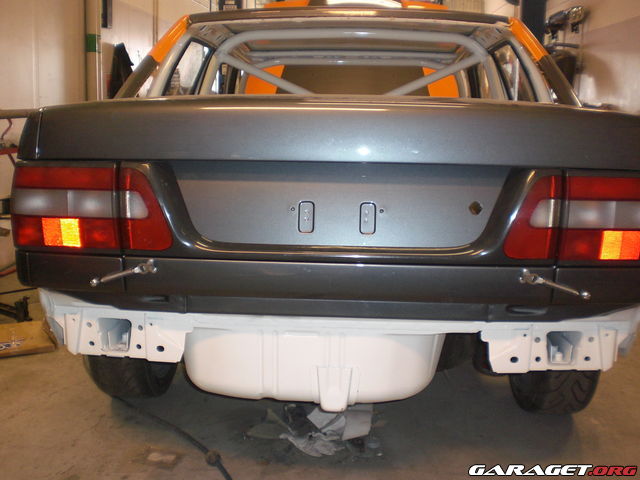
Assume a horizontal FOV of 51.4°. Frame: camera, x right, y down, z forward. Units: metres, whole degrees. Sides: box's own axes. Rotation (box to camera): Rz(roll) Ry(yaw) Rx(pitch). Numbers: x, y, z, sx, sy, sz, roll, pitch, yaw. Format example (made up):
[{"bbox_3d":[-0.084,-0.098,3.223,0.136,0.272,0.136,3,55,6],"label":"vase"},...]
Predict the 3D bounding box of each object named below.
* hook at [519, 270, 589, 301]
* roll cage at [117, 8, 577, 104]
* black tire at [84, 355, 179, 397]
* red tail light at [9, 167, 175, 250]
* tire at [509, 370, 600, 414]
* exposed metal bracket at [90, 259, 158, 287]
[{"bbox_3d":[0.548,0.104,1.556,0.156,0.068,0.050,2,9,2],"label":"hook"},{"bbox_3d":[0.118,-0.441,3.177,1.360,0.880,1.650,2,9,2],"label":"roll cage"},{"bbox_3d":[-0.671,0.281,2.538,0.220,0.624,0.624,2,9,2],"label":"black tire"},{"bbox_3d":[-0.567,-0.089,1.659,0.433,0.201,0.150,2,9,2],"label":"red tail light"},{"bbox_3d":[0.822,0.321,2.487,0.220,0.624,0.624,2,9,2],"label":"tire"},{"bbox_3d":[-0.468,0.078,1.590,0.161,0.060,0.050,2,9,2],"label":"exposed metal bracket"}]

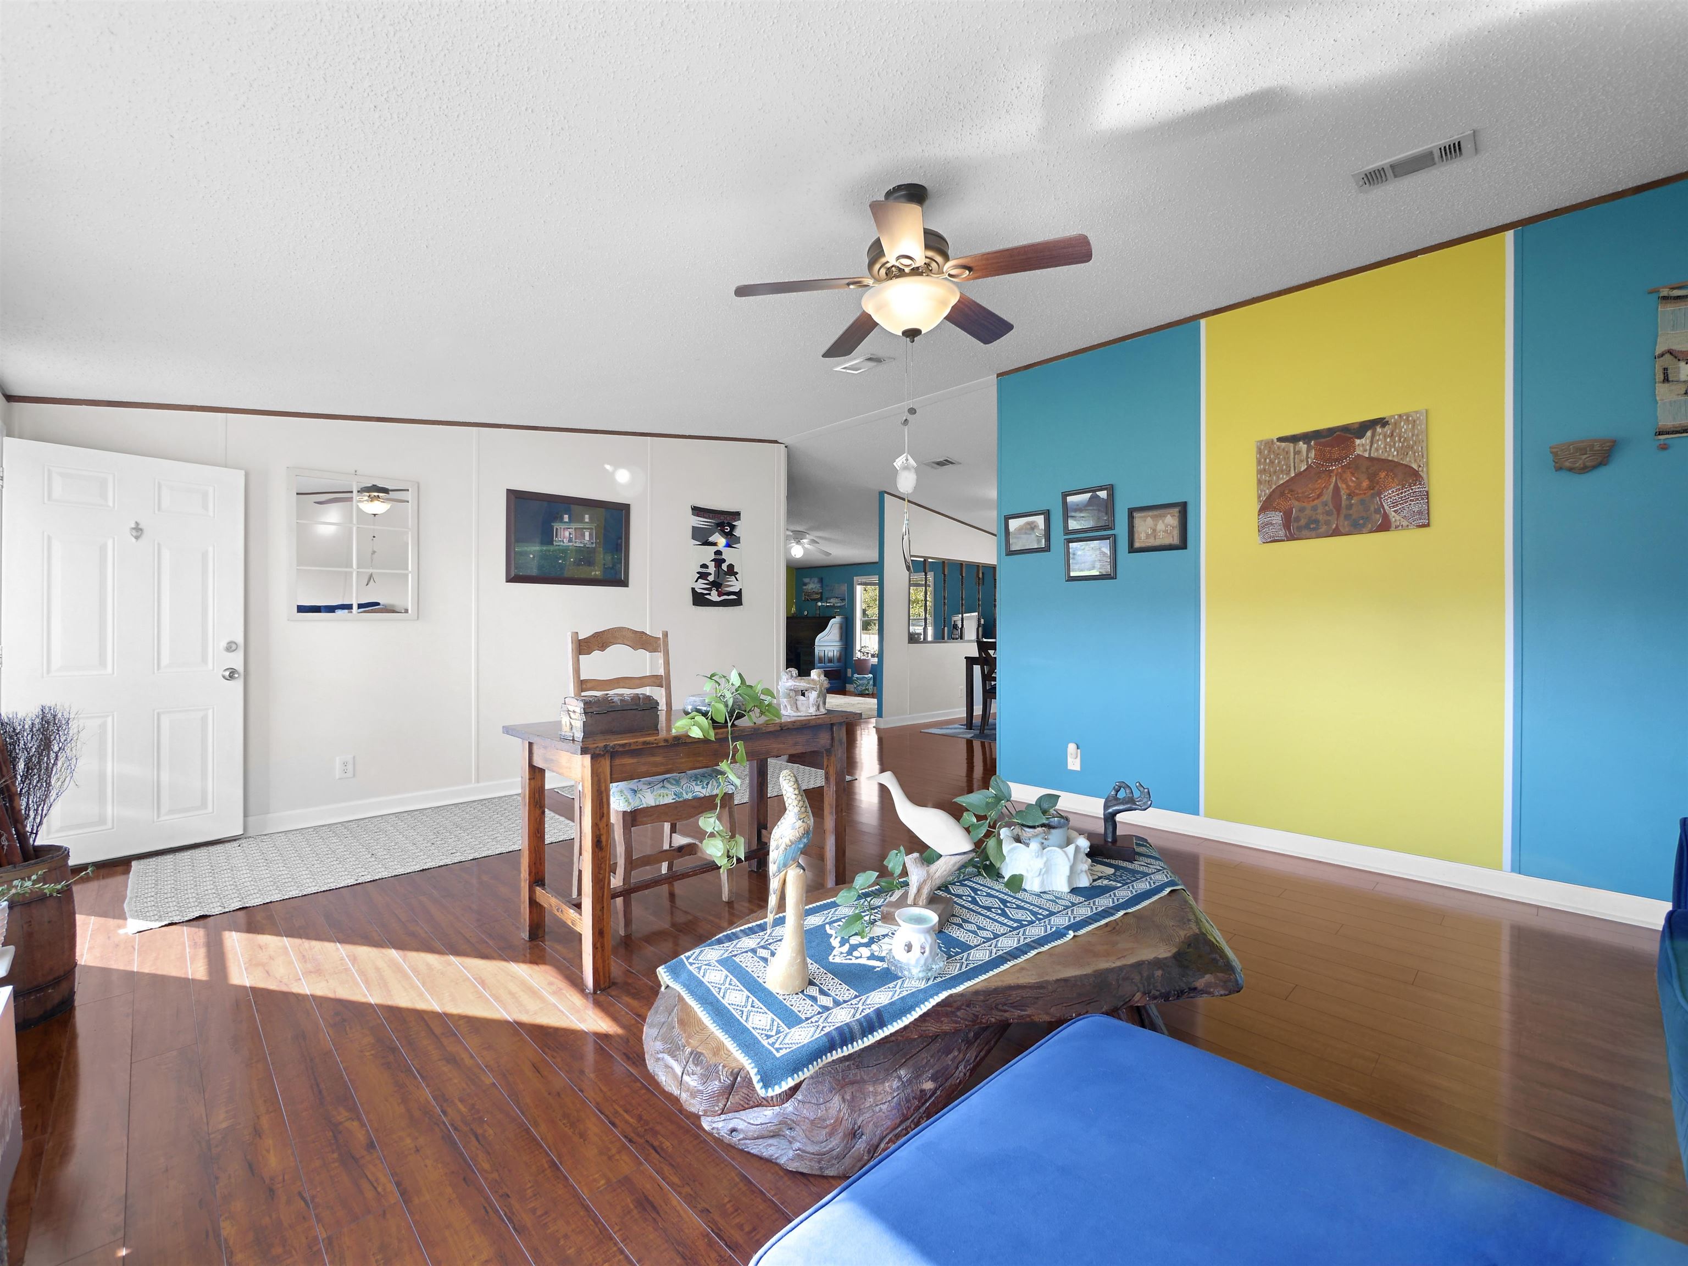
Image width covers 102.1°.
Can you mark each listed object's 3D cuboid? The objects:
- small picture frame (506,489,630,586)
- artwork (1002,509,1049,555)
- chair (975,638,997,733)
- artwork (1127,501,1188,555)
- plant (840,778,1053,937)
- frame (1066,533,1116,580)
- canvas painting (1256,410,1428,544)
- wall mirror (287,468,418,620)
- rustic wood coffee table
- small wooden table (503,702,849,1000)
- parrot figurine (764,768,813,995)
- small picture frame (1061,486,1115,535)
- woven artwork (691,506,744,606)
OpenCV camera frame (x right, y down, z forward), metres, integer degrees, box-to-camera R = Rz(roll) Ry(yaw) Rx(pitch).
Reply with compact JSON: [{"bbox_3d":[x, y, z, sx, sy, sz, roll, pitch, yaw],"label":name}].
[{"bbox_3d":[-1.950,-0.654,4.888,0.889,0.627,0.030,0,1,-45],"label":"small picture frame"},{"bbox_3d":[1.178,-0.639,4.381,0.020,0.265,0.318,0,1,-44],"label":"artwork"},{"bbox_3d":[1.775,0.584,7.405,0.460,1.000,0.550,0,0,28],"label":"chair"},{"bbox_3d":[1.760,-0.582,3.826,0.022,0.258,0.318,0,1,-45],"label":"artwork"},{"bbox_3d":[0.301,0.559,1.835,0.742,0.299,0.279,0,0,-24],"label":"plant"},{"bbox_3d":[1.486,-0.446,4.103,0.020,0.260,0.317,0,1,-45],"label":"frame"},{"bbox_3d":[2.322,-0.714,3.216,0.025,0.520,0.655,0,1,-44],"label":"canvas painting"},{"bbox_3d":[-2.794,-0.483,3.921,0.615,0.833,0.030,0,1,-45],"label":"wall mirror"},{"bbox_3d":[0.373,0.914,1.713,1.679,0.410,0.674,0,0,-24],"label":"rustic wood coffee table"},{"bbox_3d":[-0.578,0.712,2.653,0.645,0.757,1.190,1,1,45],"label":"small wooden table"},{"bbox_3d":[-0.107,0.474,1.318,0.105,0.420,0.082,0,1,-38],"label":"parrot figurine"},{"bbox_3d":[1.462,-0.731,4.090,0.020,0.265,0.315,0,1,-44],"label":"small picture frame"},{"bbox_3d":[-1.069,-0.637,5.772,0.507,0.817,0.015,0,1,-45],"label":"woven artwork"}]

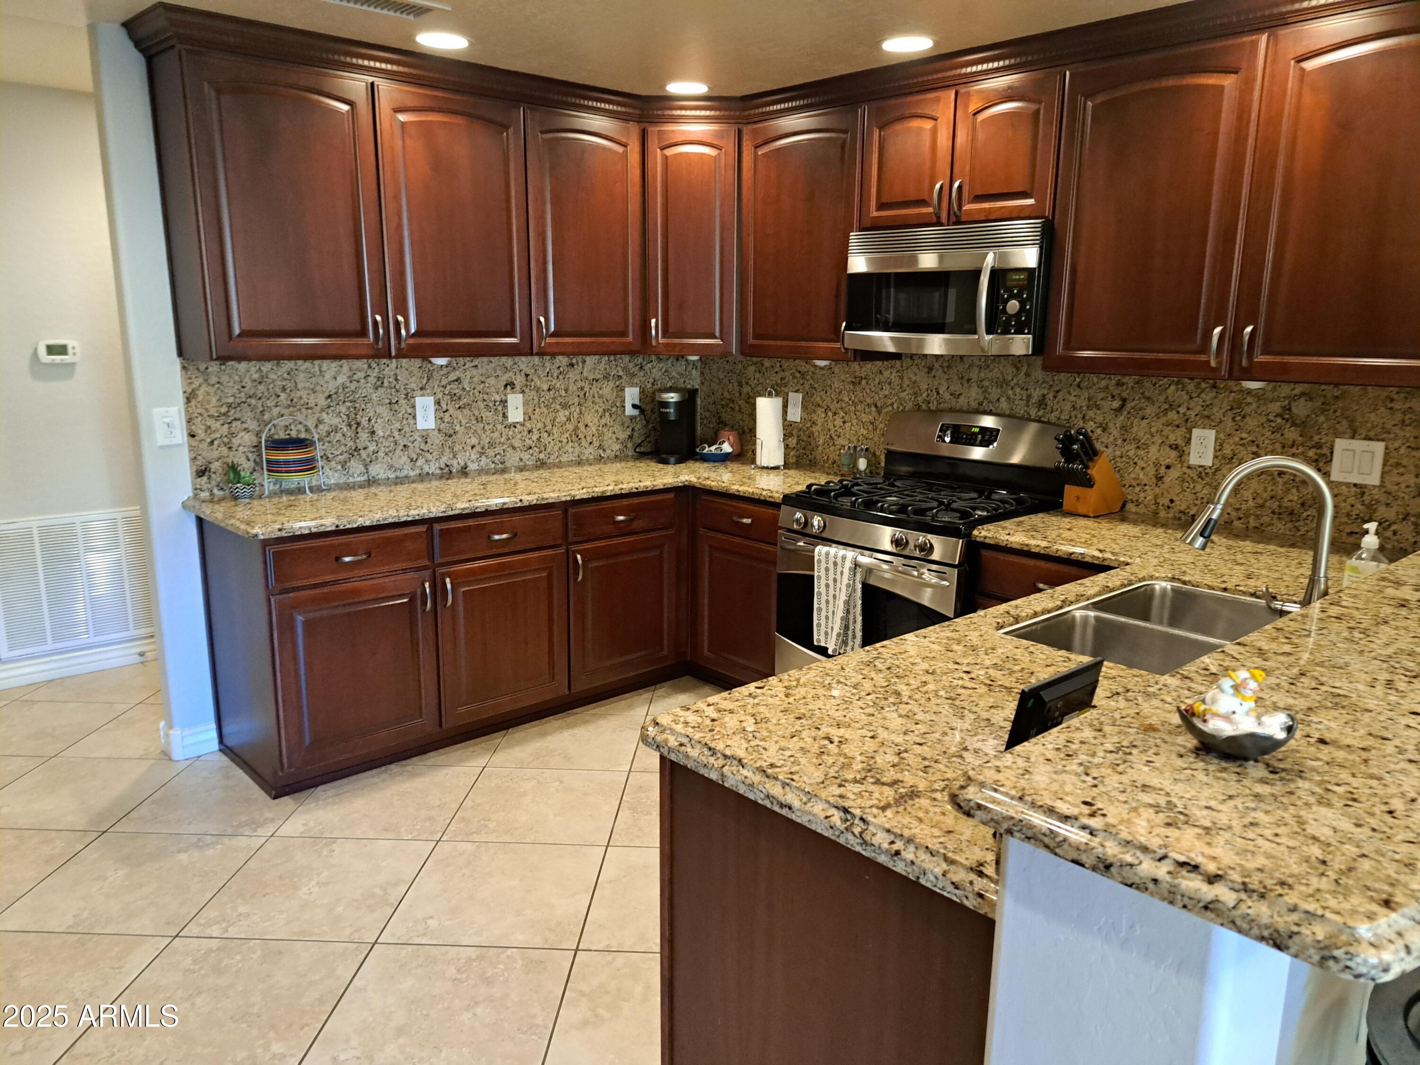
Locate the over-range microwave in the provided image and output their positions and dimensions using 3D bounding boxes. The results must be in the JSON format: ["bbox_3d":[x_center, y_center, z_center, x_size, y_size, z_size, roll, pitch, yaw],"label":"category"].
[{"bbox_3d":[0.893,-0.837,3.437,0.421,0.421,0.762,-10,16,-41],"label":"over-range microwave"}]

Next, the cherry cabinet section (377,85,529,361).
[{"bbox_3d":[-1.000,-1.106,3.626,0.565,0.895,0.315,-10,16,-42],"label":"cherry cabinet section"}]

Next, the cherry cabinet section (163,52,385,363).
[{"bbox_3d":[-1.428,-1.030,3.238,0.572,0.895,0.315,-10,16,-42],"label":"cherry cabinet section"}]

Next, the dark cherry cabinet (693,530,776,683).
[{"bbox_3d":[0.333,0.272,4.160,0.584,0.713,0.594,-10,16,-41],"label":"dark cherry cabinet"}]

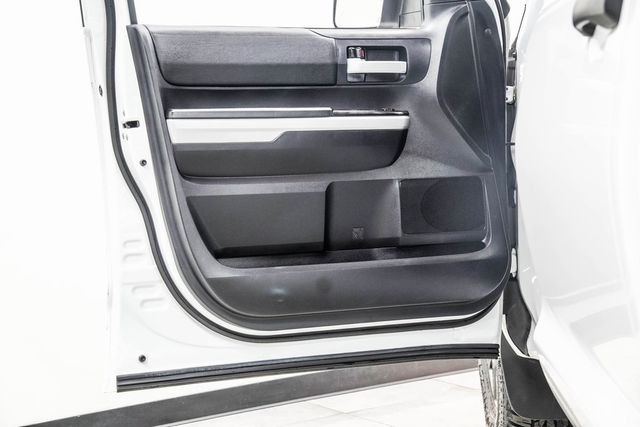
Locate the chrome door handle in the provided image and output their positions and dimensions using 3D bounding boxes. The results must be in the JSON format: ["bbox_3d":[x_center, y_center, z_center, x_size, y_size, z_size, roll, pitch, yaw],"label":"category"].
[{"bbox_3d":[0.142,-0.369,3.620,0.155,0.037,0.033,-3,6,-24],"label":"chrome door handle"}]

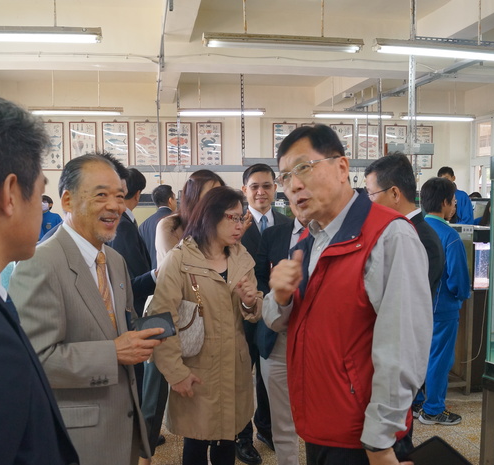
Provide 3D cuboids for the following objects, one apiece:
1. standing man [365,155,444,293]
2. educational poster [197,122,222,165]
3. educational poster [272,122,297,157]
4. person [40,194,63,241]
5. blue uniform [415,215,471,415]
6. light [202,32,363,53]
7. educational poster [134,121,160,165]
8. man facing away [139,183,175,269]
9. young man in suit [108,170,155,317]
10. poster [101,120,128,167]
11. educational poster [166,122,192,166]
[{"bbox_3d":[0.645,0.537,2.236,0.360,1.733,0.520,2,5,28],"label":"standing man"},{"bbox_3d":[-0.647,-1.525,9.215,0.440,0.800,0.030,-1,4,-9],"label":"educational poster"},{"bbox_3d":[0.650,-1.458,8.850,0.420,0.770,0.030,-1,4,-10],"label":"educational poster"},{"bbox_3d":[-2.743,0.274,7.352,0.480,1.582,0.320,1,4,18],"label":"person"},{"bbox_3d":[1.325,0.566,3.554,0.350,1.377,0.470,-2,4,-12],"label":"blue uniform"},{"bbox_3d":[0.275,-1.431,3.950,1.250,0.090,0.120,-1,4,-10],"label":"light"},{"bbox_3d":[-1.702,-1.494,9.043,0.440,0.800,0.030,-1,4,-9],"label":"educational poster"},{"bbox_3d":[-0.752,0.401,4.705,0.520,1.648,0.340,2,4,30],"label":"man facing away"},{"bbox_3d":[-0.675,0.469,3.207,0.500,1.710,0.500,-1,4,-12],"label":"young man in suit"},{"bbox_3d":[-2.231,-1.476,8.957,0.440,0.800,0.030,-1,4,-9],"label":"poster"},{"bbox_3d":[-1.172,-1.508,9.130,0.440,0.800,0.030,-1,4,-9],"label":"educational poster"}]

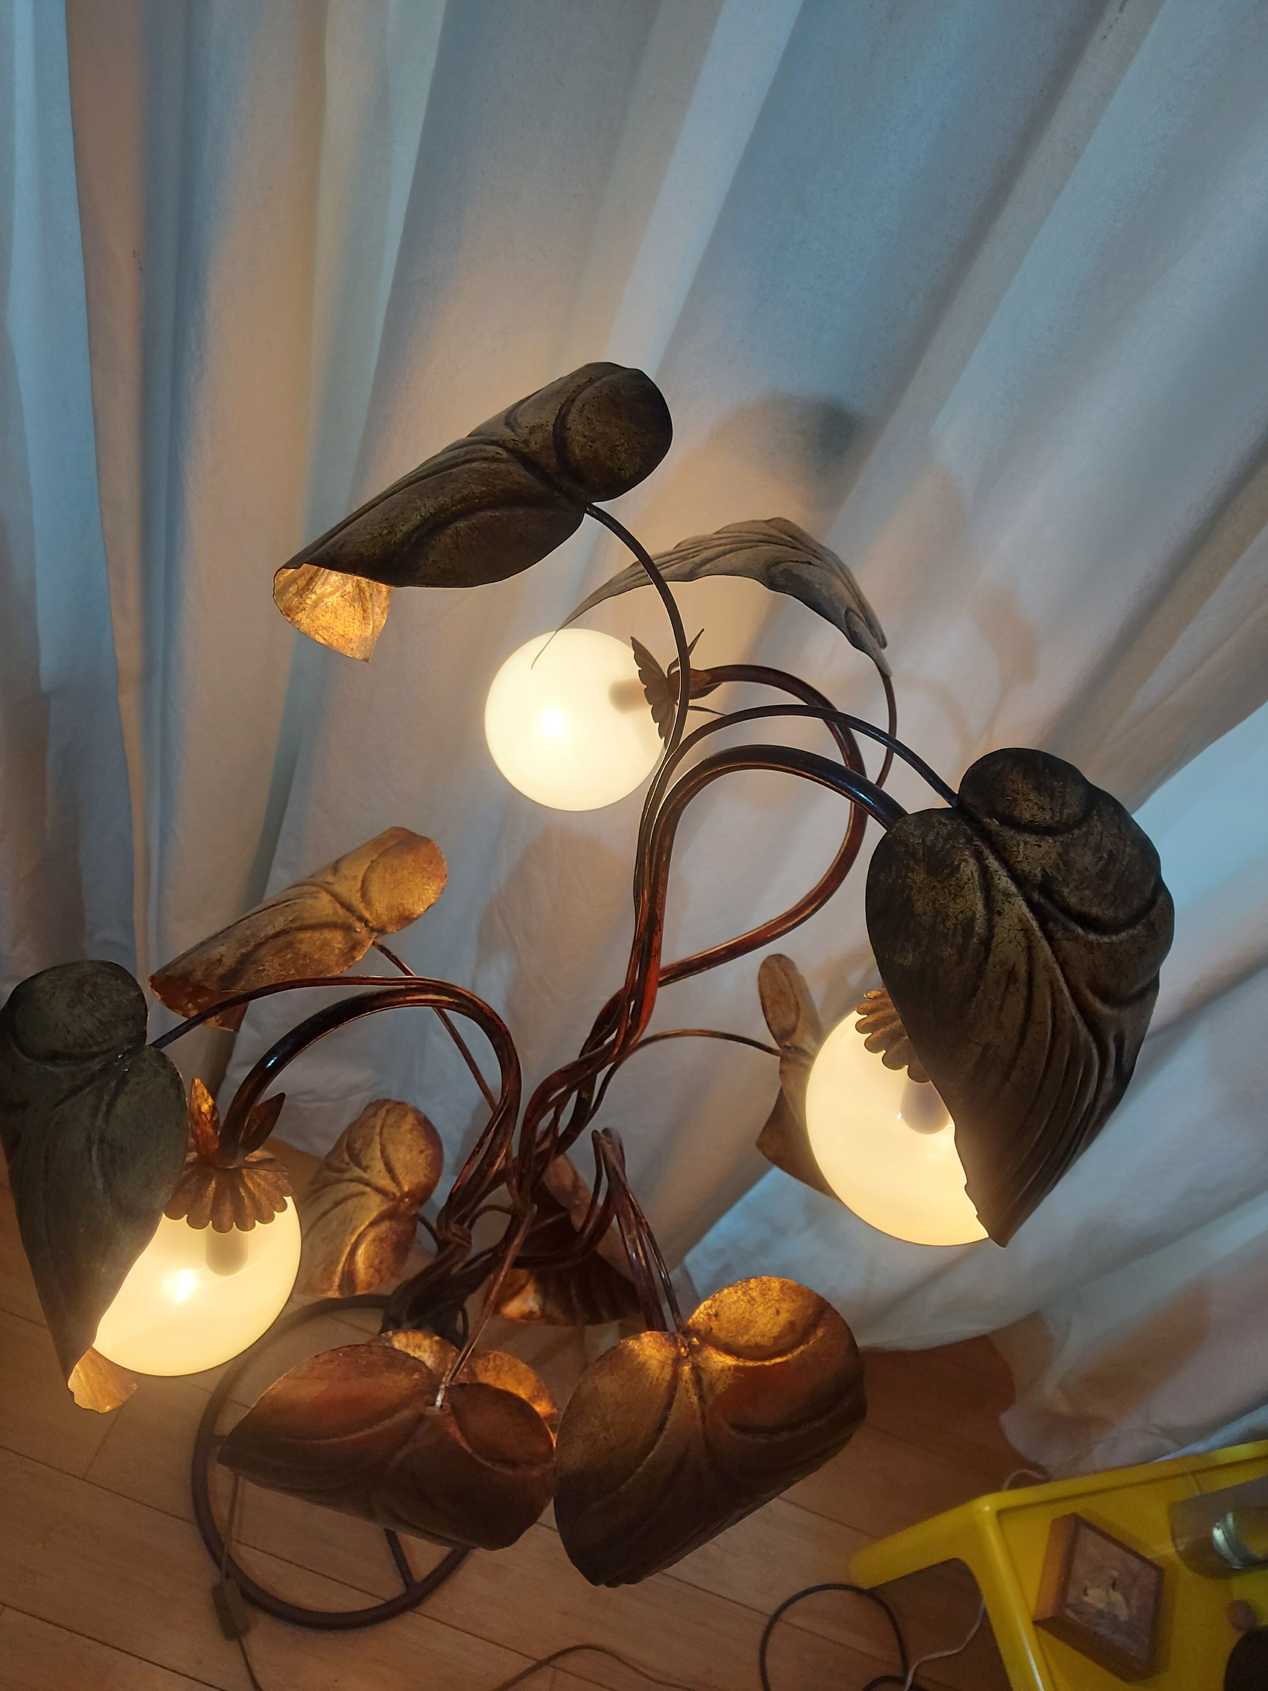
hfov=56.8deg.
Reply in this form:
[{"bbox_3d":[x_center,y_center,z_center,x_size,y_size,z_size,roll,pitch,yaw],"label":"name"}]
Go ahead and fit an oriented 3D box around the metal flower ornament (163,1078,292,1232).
[{"bbox_3d":[-0.219,0.168,0.630,0.072,0.059,0.072,22,35,0],"label":"metal flower ornament"}]

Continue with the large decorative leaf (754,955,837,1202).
[{"bbox_3d":[0.149,0.194,0.970,0.100,0.110,0.185,9,51,-11],"label":"large decorative leaf"}]

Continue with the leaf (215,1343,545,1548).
[{"bbox_3d":[-0.148,0.358,0.700,0.190,0.100,0.090,18,50,-4],"label":"leaf"}]

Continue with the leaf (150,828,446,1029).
[{"bbox_3d":[-0.252,0.062,0.881,0.220,0.067,0.107,-29,38,-3],"label":"leaf"}]

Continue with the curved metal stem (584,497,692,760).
[{"bbox_3d":[0.000,-0.100,0.563,0.080,0.130,0.019,15,50,-6],"label":"curved metal stem"}]

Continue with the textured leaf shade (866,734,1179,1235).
[{"bbox_3d":[0.181,0.071,0.548,0.128,0.225,0.077,-8,17,-19],"label":"textured leaf shade"}]

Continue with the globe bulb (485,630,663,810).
[{"bbox_3d":[-0.042,-0.088,0.832,0.128,0.128,0.128,7,55,-10],"label":"globe bulb"}]

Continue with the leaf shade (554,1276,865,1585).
[{"bbox_3d":[0.046,0.355,0.707,0.148,0.215,0.092,12,29,-16],"label":"leaf shade"}]

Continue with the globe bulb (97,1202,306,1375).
[{"bbox_3d":[-0.247,0.225,0.645,0.123,0.123,0.123,23,49,0],"label":"globe bulb"}]

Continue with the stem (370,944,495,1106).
[{"bbox_3d":[-0.126,0.114,0.748,0.123,0.058,0.008,42,52,16],"label":"stem"}]

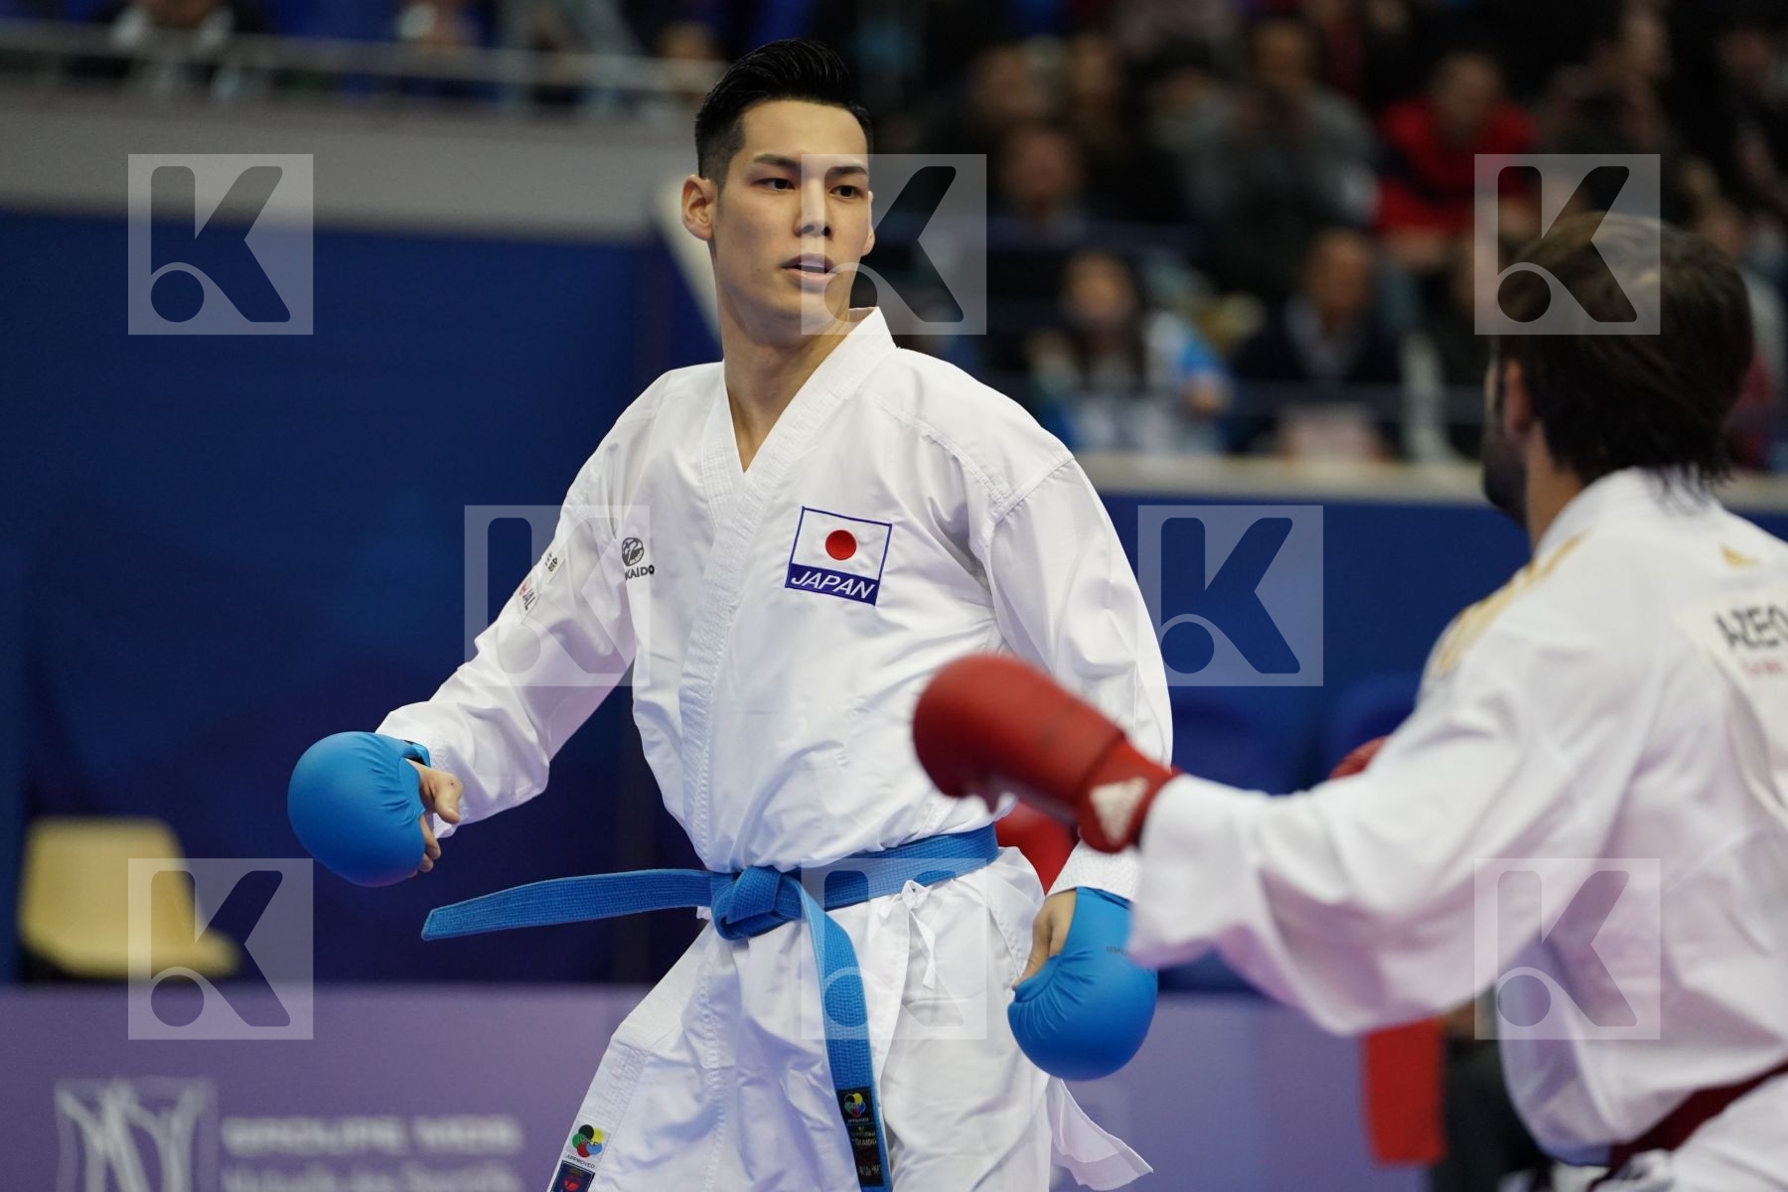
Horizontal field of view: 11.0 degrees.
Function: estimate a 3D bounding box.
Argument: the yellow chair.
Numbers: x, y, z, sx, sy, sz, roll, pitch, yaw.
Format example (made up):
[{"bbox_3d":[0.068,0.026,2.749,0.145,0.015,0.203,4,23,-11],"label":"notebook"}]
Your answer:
[{"bbox_3d":[-1.870,0.950,22.700,0.470,0.790,0.520,0,0,-21],"label":"yellow chair"}]

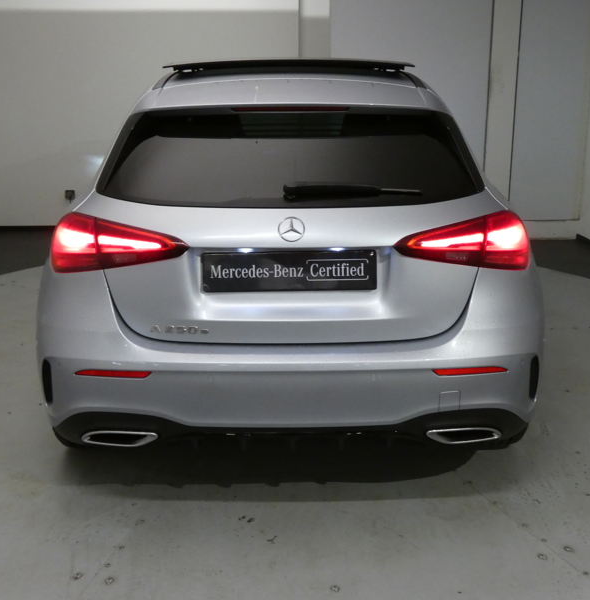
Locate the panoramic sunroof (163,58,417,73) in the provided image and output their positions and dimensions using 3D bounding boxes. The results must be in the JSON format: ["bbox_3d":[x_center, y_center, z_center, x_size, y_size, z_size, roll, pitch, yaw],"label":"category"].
[{"bbox_3d":[-0.030,-1.042,3.582,1.016,0.067,0.620,0,15,-1],"label":"panoramic sunroof"}]

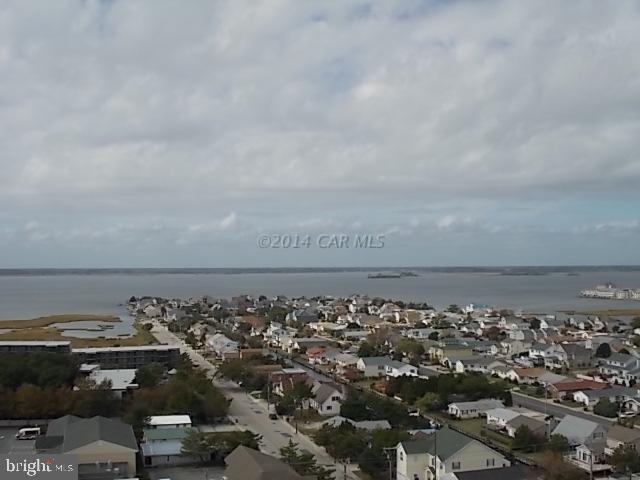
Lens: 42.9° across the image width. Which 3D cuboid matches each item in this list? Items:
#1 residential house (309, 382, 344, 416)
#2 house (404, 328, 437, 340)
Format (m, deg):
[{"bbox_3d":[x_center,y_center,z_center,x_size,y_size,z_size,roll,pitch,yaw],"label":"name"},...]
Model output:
[{"bbox_3d":[2.050,47.139,241.543,7.600,7.200,13.000,0,-2,-15],"label":"residential house"},{"bbox_3d":[54.840,52.200,448.180,15.000,5.600,9.000,0,-2,-18],"label":"house"}]

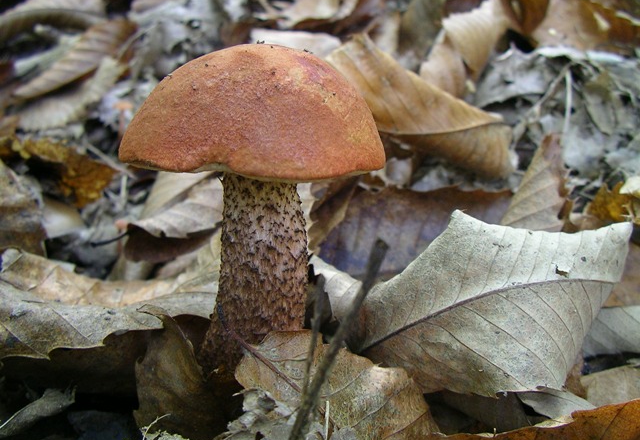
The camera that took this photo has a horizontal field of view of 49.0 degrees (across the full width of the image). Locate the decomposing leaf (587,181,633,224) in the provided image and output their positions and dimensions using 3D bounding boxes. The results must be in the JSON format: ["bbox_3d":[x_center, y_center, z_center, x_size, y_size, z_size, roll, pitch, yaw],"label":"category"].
[{"bbox_3d":[0.140,-0.009,0.345,0.029,0.010,0.036,0,41,0],"label":"decomposing leaf"}]

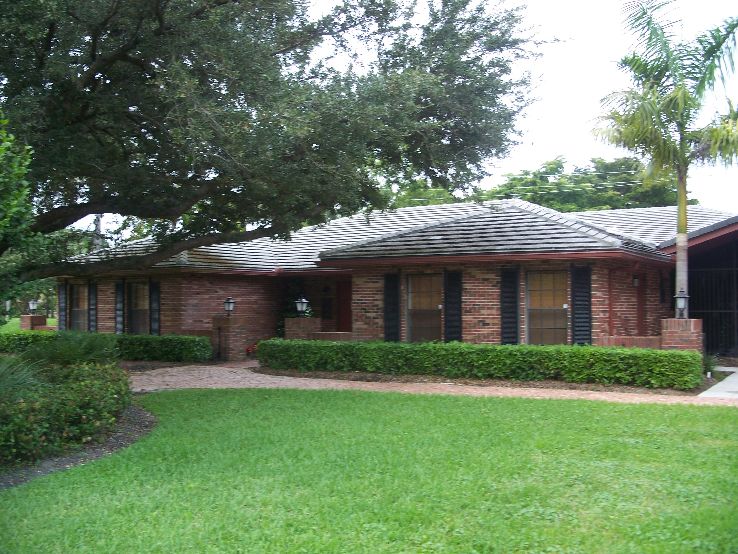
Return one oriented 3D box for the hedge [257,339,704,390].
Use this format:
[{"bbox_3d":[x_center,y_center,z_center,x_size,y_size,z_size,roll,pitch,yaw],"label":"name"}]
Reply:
[{"bbox_3d":[1.722,1.712,16.304,9.456,0.630,1.000,-1,-2,31],"label":"hedge"}]

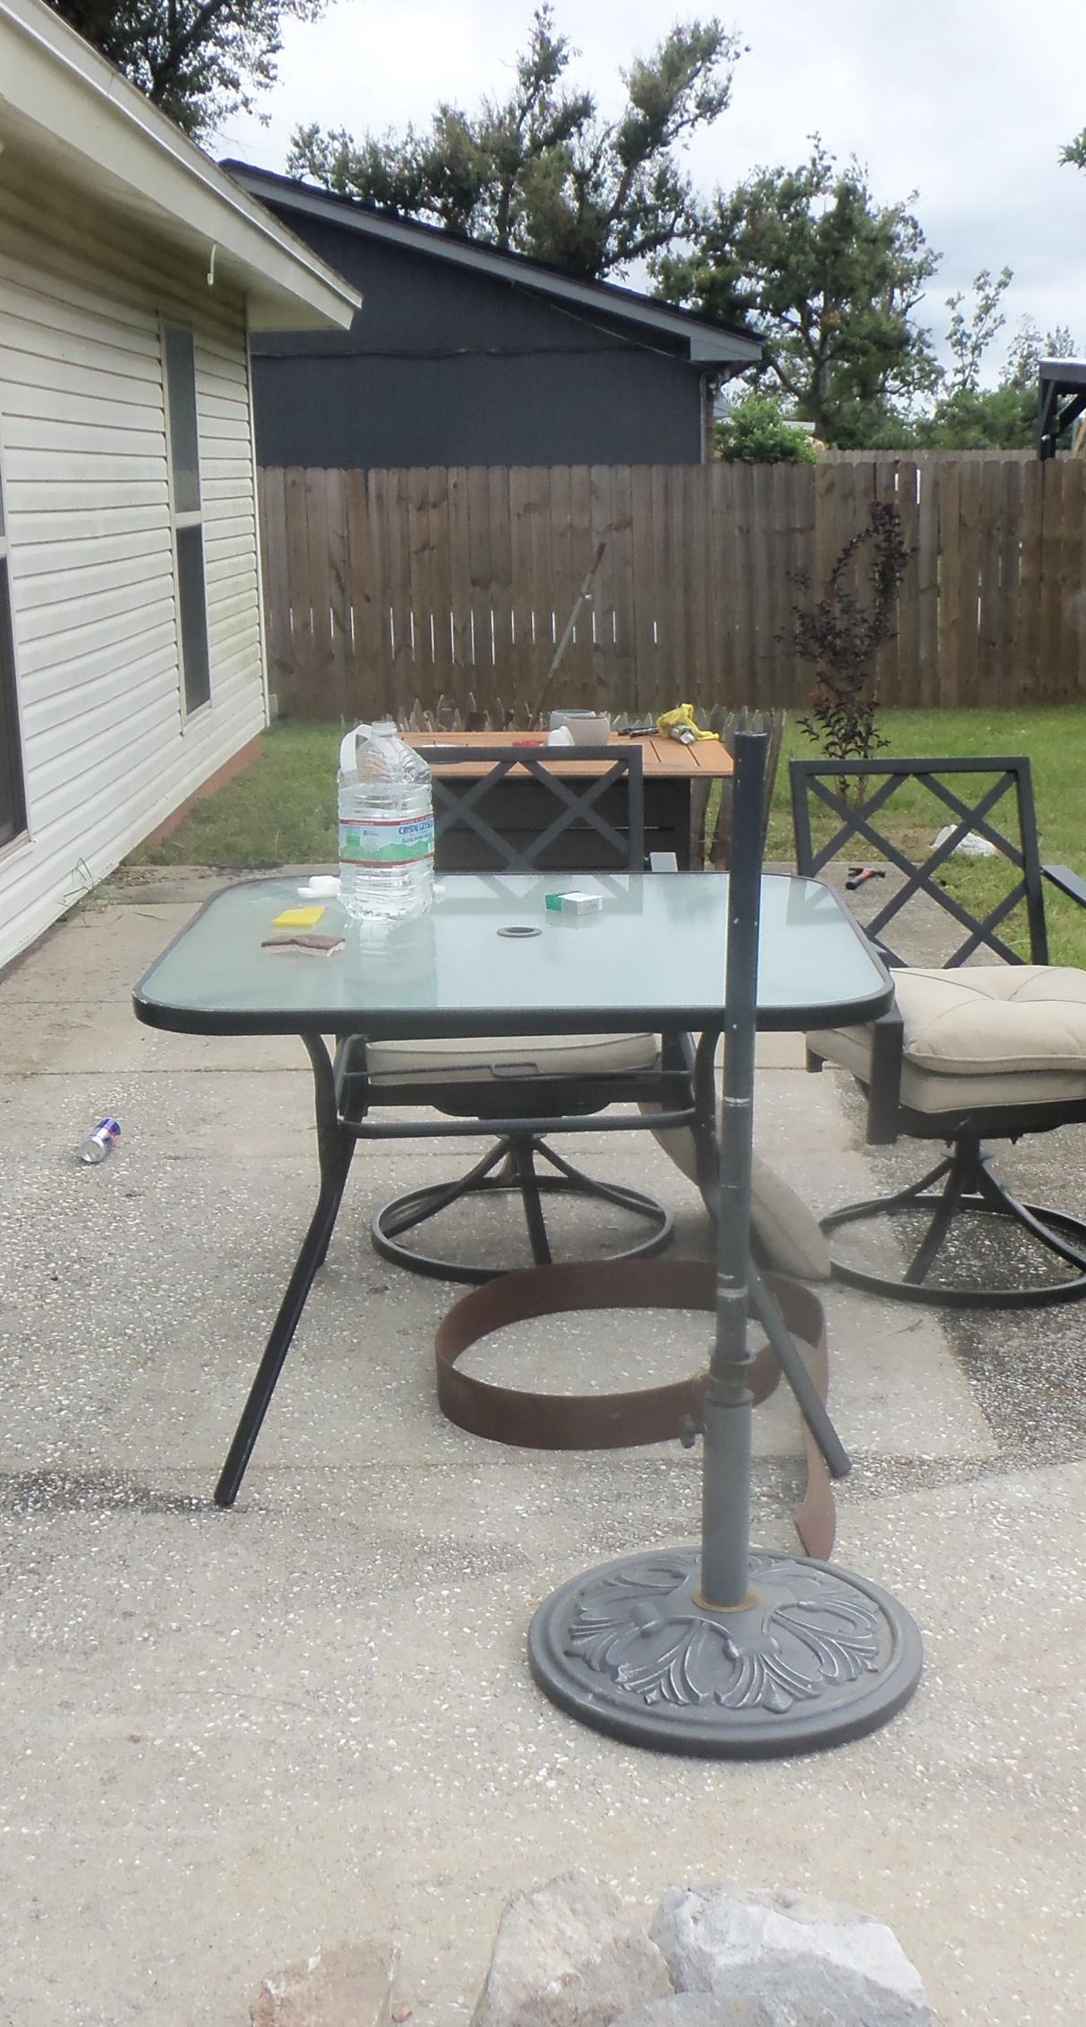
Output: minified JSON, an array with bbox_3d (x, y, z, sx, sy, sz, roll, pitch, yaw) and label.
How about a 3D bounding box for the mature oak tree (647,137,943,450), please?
[{"bbox_3d":[4.851,-12.651,42.202,5.430,7.580,5.600,-1,14,0],"label":"mature oak tree"}]

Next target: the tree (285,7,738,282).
[{"bbox_3d":[-0.551,-12.401,38.145,8.060,9.340,8.000,-1,14,0],"label":"tree"}]

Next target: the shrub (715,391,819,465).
[{"bbox_3d":[2.398,-5.445,23.891,1.290,2.550,1.250,-1,14,0],"label":"shrub"}]

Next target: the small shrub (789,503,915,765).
[{"bbox_3d":[1.427,-1.657,10.170,0.570,1.410,0.550,-1,14,0],"label":"small shrub"}]

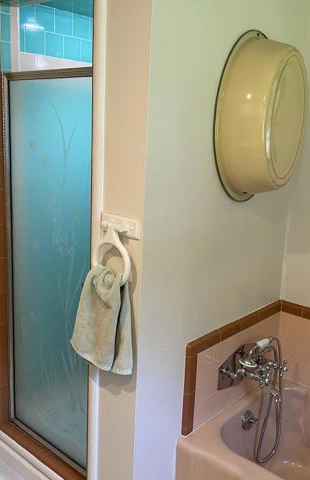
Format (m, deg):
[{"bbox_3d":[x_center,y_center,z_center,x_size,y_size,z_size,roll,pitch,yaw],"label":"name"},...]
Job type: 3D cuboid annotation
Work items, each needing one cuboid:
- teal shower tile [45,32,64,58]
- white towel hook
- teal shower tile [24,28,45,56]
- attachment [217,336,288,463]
[{"bbox_3d":[-0.488,-0.946,2.336,0.010,0.108,0.109,13,16,40],"label":"teal shower tile"},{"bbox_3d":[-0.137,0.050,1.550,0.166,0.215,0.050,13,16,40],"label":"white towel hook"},{"bbox_3d":[-0.562,-0.929,2.255,0.010,0.108,0.111,13,16,40],"label":"teal shower tile"},{"bbox_3d":[0.439,0.723,2.105,0.180,0.585,0.350,13,16,40],"label":"attachment"}]

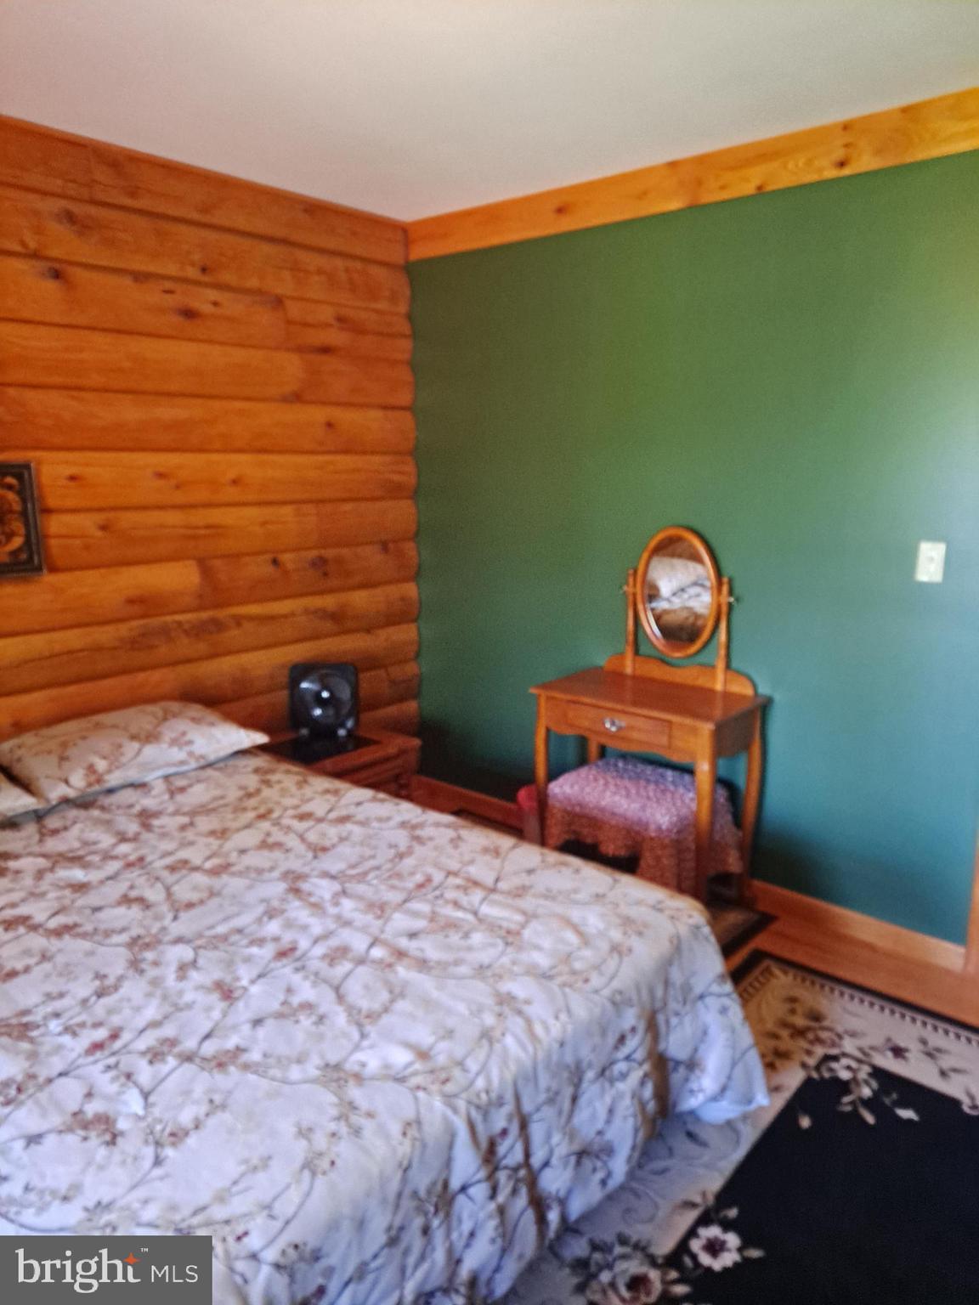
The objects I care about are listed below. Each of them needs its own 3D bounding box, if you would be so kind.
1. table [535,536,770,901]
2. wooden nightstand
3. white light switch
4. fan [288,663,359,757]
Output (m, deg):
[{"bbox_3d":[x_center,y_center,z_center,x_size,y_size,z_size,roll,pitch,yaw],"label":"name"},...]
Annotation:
[{"bbox_3d":[0.528,0.244,3.122,0.670,1.288,0.405,10,15,41],"label":"table"},{"bbox_3d":[-0.600,0.579,3.438,0.480,0.505,0.530,10,15,41],"label":"wooden nightstand"},{"bbox_3d":[1.263,-0.257,2.700,0.071,0.114,0.012,10,15,41],"label":"white light switch"},{"bbox_3d":[-0.617,0.175,3.516,0.250,0.255,0.110,-1,11,-4],"label":"fan"}]

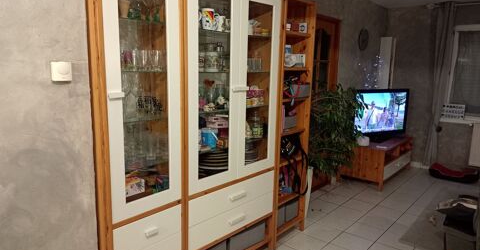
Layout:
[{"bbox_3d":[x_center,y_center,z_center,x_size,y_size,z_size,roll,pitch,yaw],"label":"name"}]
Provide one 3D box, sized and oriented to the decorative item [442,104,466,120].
[{"bbox_3d":[3.001,-0.177,5.267,0.285,0.215,0.055,9,12,39],"label":"decorative item"}]

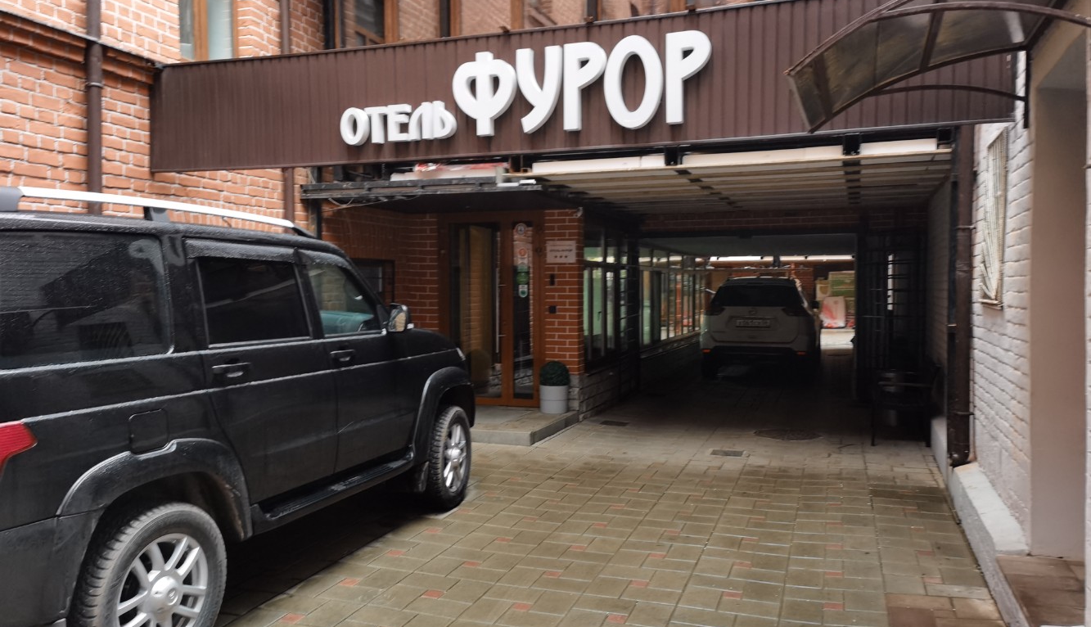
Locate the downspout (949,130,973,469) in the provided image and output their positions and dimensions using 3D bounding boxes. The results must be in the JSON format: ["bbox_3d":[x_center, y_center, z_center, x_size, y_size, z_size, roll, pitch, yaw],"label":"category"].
[{"bbox_3d":[3.140,-0.120,6.414,0.160,2.568,0.120,0,3,19],"label":"downspout"}]

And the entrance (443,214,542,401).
[{"bbox_3d":[-0.601,-0.025,9.848,1.116,2.181,0.100,0,3,19],"label":"entrance"}]

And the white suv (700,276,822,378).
[{"bbox_3d":[4.037,0.186,15.649,1.830,1.710,4.660,0,3,19],"label":"white suv"}]

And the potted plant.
[{"bbox_3d":[0.101,0.796,9.298,0.340,0.559,0.340,0,2,0],"label":"potted plant"}]

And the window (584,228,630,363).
[{"bbox_3d":[0.808,-0.249,10.725,0.100,1.545,2.307,0,3,19],"label":"window"}]

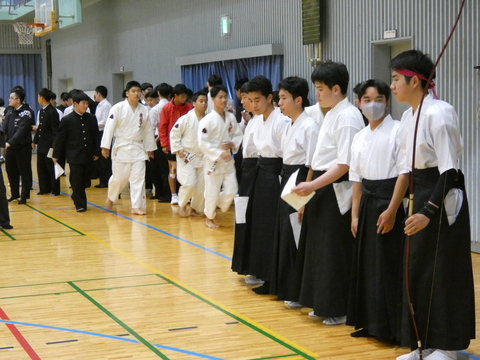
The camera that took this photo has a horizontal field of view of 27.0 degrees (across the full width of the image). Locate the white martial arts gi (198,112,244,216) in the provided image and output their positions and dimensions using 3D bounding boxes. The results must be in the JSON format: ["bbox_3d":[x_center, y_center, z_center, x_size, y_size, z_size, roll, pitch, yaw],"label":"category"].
[{"bbox_3d":[-0.237,-0.181,11.841,0.540,1.331,0.520,-4,5,-32],"label":"white martial arts gi"}]

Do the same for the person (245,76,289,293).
[{"bbox_3d":[0.220,0.037,7.712,0.340,1.672,0.460,-4,5,-30],"label":"person"}]

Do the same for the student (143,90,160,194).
[{"bbox_3d":[-1.455,-0.632,16.410,0.480,1.672,0.340,1,5,30],"label":"student"}]

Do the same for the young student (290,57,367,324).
[{"bbox_3d":[0.603,0.073,6.729,0.440,1.740,0.480,-3,5,-18],"label":"young student"}]

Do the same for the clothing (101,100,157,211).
[{"bbox_3d":[-1.517,-0.340,13.587,0.720,1.506,0.450,-3,5,-15],"label":"clothing"}]

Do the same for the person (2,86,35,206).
[{"bbox_3d":[-3.358,-0.510,15.170,0.400,1.707,0.500,-4,5,-35],"label":"person"}]

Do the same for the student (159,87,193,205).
[{"bbox_3d":[-0.911,-0.525,14.546,0.520,1.730,0.380,-3,5,-25],"label":"student"}]

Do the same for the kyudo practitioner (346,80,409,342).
[{"bbox_3d":[0.845,0.185,6.135,0.340,1.603,0.460,-5,6,-38],"label":"kyudo practitioner"}]

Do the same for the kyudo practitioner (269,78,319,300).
[{"bbox_3d":[0.402,0.085,7.100,0.380,1.630,0.480,-3,5,-20],"label":"kyudo practitioner"}]

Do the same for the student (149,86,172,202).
[{"bbox_3d":[-1.178,-0.570,14.978,0.460,1.769,0.340,-5,6,-40],"label":"student"}]

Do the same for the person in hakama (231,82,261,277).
[{"bbox_3d":[0.102,0.019,8.183,0.340,1.637,0.460,-3,5,-24],"label":"person in hakama"}]

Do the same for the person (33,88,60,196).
[{"bbox_3d":[-3.176,-0.628,16.429,0.340,1.749,0.480,-6,6,-44],"label":"person"}]

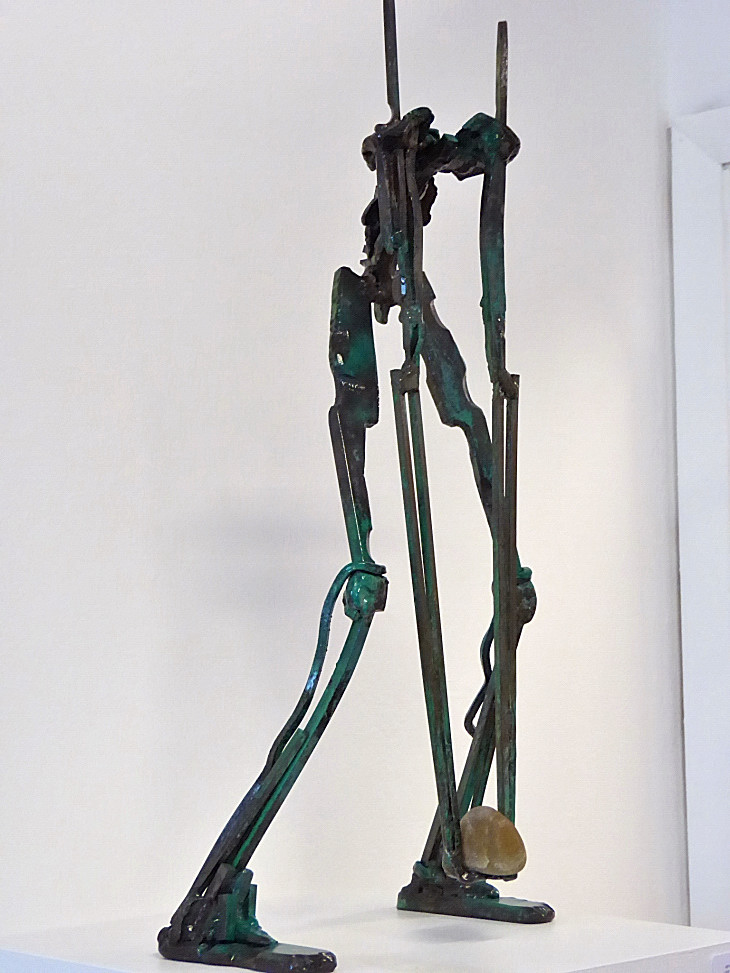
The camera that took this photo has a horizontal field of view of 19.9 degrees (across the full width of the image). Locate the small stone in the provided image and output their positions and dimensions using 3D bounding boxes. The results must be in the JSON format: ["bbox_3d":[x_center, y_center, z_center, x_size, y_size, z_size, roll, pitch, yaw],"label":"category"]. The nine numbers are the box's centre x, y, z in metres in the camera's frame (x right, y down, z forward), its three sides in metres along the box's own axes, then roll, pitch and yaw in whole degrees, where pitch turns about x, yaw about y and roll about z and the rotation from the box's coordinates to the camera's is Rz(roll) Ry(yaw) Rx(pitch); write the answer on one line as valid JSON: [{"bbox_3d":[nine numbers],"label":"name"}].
[{"bbox_3d":[0.093,0.257,1.510,0.048,0.051,0.042,-1,-4,3],"label":"small stone"}]

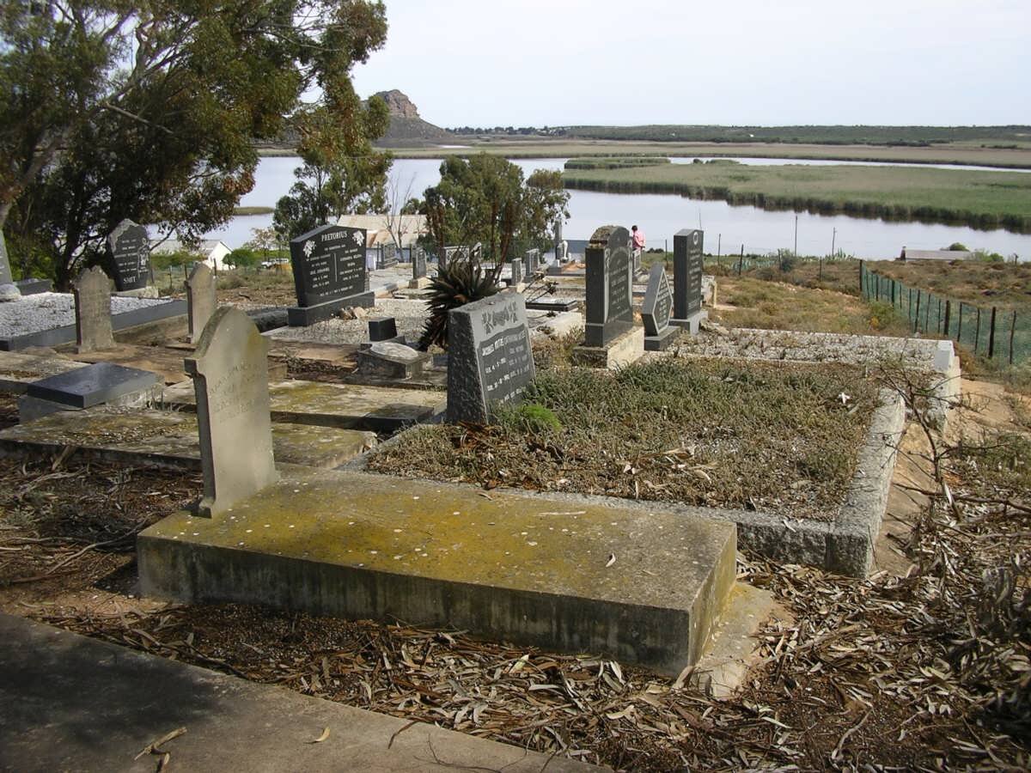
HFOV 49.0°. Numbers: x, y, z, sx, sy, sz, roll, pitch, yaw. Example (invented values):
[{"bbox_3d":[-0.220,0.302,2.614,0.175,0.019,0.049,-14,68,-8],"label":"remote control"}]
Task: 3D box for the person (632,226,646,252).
[{"bbox_3d":[4.045,-4.466,37.000,0.400,1.660,0.500,9,15,35],"label":"person"}]

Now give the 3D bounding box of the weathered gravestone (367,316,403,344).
[{"bbox_3d":[-1.137,-0.490,10.042,0.206,0.247,0.350,5,13,20],"label":"weathered gravestone"}]

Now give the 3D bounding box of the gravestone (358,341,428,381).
[{"bbox_3d":[-0.872,-0.192,8.090,0.378,0.173,0.376,4,13,20],"label":"gravestone"}]

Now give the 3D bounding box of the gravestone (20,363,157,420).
[{"bbox_3d":[-2.661,0.045,7.134,0.460,0.260,0.780,5,13,20],"label":"gravestone"}]

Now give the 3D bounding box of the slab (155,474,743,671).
[{"bbox_3d":[-0.269,0.610,4.008,1.950,0.226,0.790,4,14,20],"label":"slab"}]

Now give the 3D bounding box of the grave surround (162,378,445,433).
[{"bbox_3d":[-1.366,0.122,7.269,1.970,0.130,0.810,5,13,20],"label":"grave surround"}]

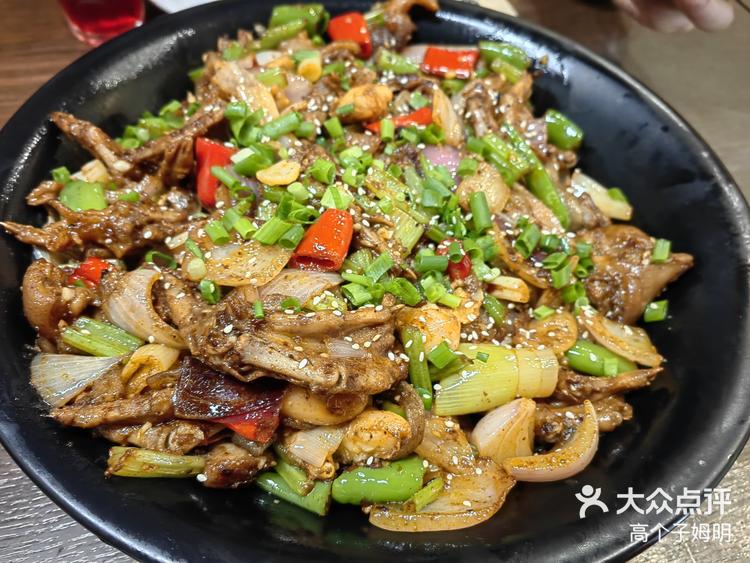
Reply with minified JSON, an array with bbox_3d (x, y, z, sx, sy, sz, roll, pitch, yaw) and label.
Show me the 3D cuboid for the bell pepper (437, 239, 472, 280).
[{"bbox_3d":[0.030,-0.008,0.222,0.014,0.011,0.015,23,71,10],"label":"bell pepper"}]

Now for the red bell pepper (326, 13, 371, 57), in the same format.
[{"bbox_3d":[-0.014,-0.137,0.327,0.023,0.017,0.015,0,53,-5],"label":"red bell pepper"}]

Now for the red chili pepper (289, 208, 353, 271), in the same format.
[{"bbox_3d":[-0.020,-0.015,0.214,0.018,0.013,0.022,16,53,7],"label":"red chili pepper"}]

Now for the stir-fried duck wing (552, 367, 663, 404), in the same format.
[{"bbox_3d":[0.086,0.039,0.220,0.042,0.012,0.013,-6,54,-10],"label":"stir-fried duck wing"}]

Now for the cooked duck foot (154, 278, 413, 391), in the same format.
[{"bbox_3d":[-0.030,0.018,0.196,0.078,0.022,0.036,9,53,1],"label":"cooked duck foot"}]

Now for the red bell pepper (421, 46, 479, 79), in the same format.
[{"bbox_3d":[0.045,-0.132,0.351,0.032,0.009,0.021,0,70,-6],"label":"red bell pepper"}]

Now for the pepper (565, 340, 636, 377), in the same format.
[{"bbox_3d":[0.087,0.030,0.224,0.028,0.012,0.013,19,54,9],"label":"pepper"}]

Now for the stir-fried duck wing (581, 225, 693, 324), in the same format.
[{"bbox_3d":[0.107,-0.003,0.244,0.041,0.020,0.037,-4,54,-8],"label":"stir-fried duck wing"}]

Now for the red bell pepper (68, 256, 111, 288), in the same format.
[{"bbox_3d":[-0.119,-0.004,0.244,0.015,0.009,0.014,-24,71,-21],"label":"red bell pepper"}]

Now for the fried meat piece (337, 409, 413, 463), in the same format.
[{"bbox_3d":[0.000,0.057,0.215,0.027,0.018,0.020,-5,56,-10],"label":"fried meat piece"}]

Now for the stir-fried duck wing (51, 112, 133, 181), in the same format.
[{"bbox_3d":[-0.134,-0.064,0.274,0.045,0.011,0.012,38,59,9],"label":"stir-fried duck wing"}]

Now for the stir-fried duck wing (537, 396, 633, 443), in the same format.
[{"bbox_3d":[0.075,0.051,0.214,0.038,0.015,0.018,-5,54,-9],"label":"stir-fried duck wing"}]

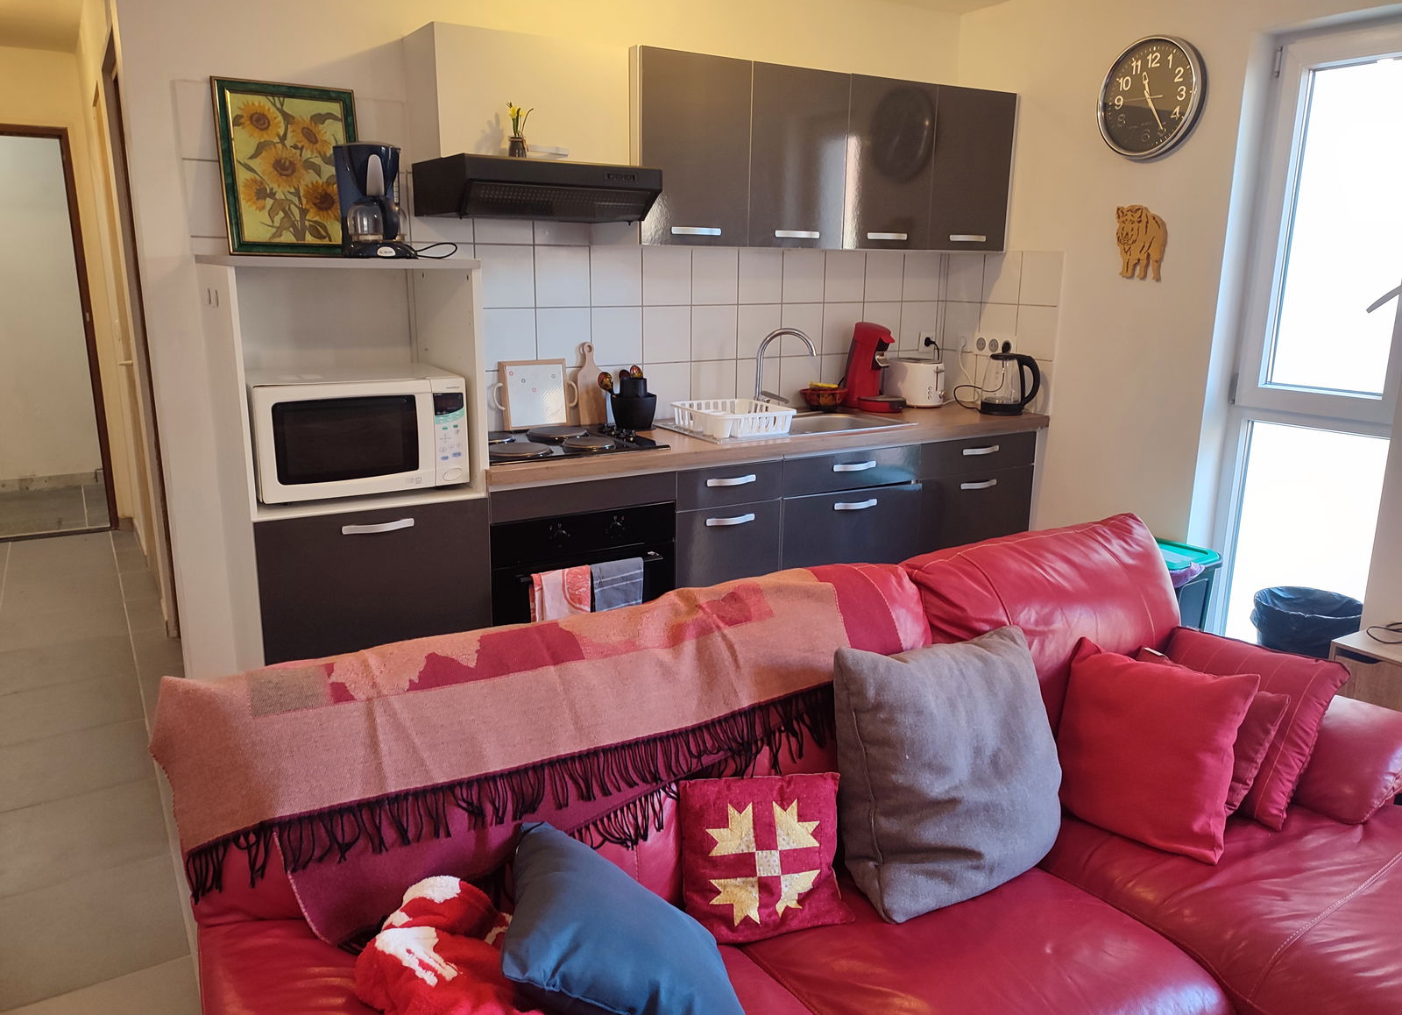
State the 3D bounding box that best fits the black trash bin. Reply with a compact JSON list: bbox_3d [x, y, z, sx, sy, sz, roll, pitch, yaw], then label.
[{"bbox_3d":[1.835,0.495,3.115,0.314,0.430,0.314,-8,16,-30],"label":"black trash bin"}]

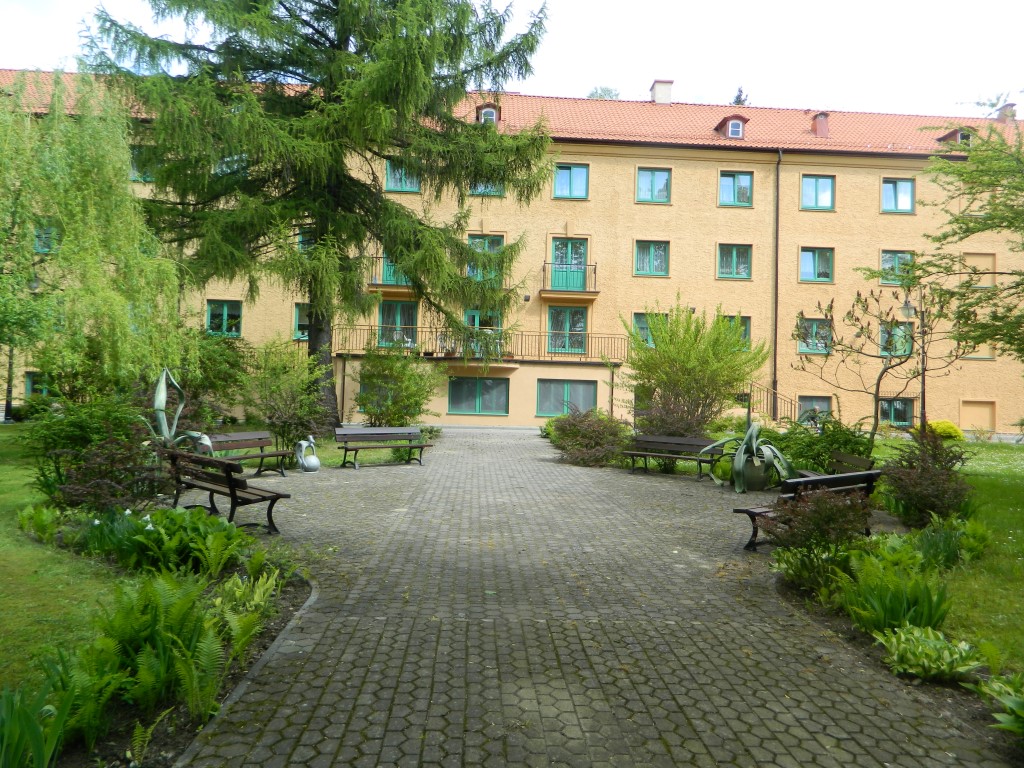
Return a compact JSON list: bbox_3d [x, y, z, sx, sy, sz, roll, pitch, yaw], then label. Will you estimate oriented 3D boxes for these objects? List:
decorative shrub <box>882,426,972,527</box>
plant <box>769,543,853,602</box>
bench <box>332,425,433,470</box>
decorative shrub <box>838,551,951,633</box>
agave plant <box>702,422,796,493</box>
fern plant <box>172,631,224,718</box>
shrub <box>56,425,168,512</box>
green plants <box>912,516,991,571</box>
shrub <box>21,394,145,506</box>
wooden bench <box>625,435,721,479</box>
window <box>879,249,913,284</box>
[{"bbox_3d":[5.692,1.226,10.107,1.080,1.270,1.000,1,-1,29],"label":"decorative shrub"},{"bbox_3d":[2.476,1.528,6.122,0.640,0.410,0.550,1,-1,22],"label":"plant"},{"bbox_3d":[-2.612,1.302,15.221,1.950,0.770,0.600,2,-1,-40],"label":"bench"},{"bbox_3d":[2.828,1.518,5.453,0.760,0.450,0.600,1,-1,28],"label":"decorative shrub"},{"bbox_3d":[4.322,1.298,13.406,1.600,1.127,1.450,1,-1,18],"label":"agave plant"},{"bbox_3d":[-1.499,1.394,3.552,0.240,0.420,0.280,2,-1,-22],"label":"fern plant"},{"bbox_3d":[-5.045,1.035,9.394,1.447,1.015,1.300,2,-1,-28],"label":"shrub"},{"bbox_3d":[4.434,1.579,7.452,0.680,0.440,0.600,1,-1,31],"label":"green plants"},{"bbox_3d":[-5.844,0.866,10.108,1.550,1.362,1.450,2,-1,-30],"label":"shrub"},{"bbox_3d":[3.203,1.460,14.815,1.950,0.770,0.600,1,-1,42],"label":"wooden bench"},{"bbox_3d":[16.985,-5.109,32.600,1.460,1.480,0.130,2,-1,-3],"label":"window"}]

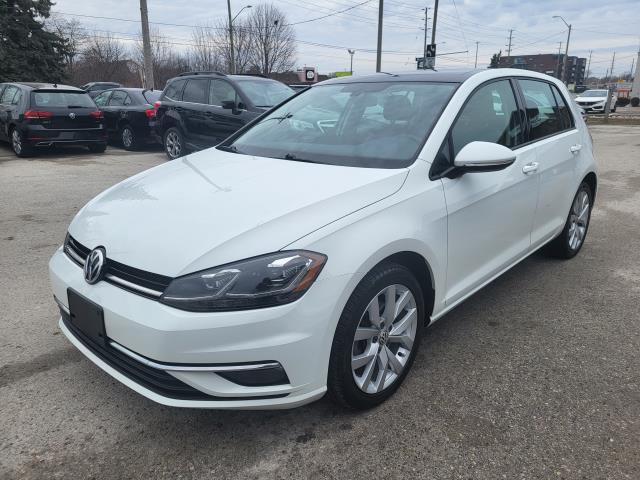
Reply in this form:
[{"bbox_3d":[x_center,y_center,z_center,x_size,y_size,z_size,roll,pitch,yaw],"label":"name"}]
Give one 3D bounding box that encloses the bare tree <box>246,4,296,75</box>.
[{"bbox_3d":[-4.826,-17.069,44.967,4.900,8.900,4.900,-2,17,-5],"label":"bare tree"}]

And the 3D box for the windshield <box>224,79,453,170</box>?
[{"bbox_3d":[0.079,-0.706,2.772,1.430,0.140,0.860,14,51,42],"label":"windshield"}]

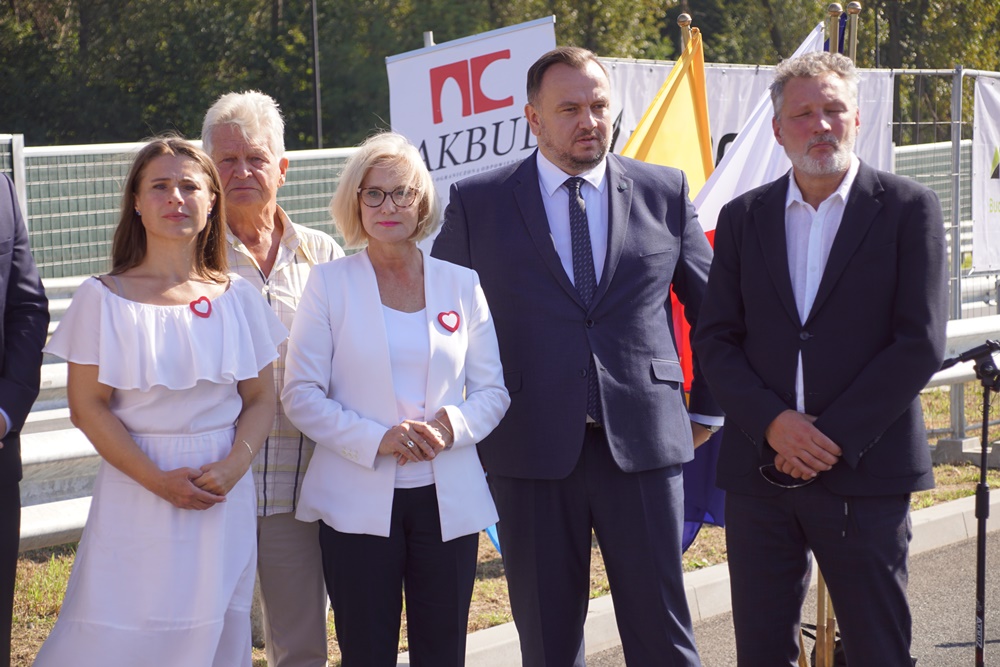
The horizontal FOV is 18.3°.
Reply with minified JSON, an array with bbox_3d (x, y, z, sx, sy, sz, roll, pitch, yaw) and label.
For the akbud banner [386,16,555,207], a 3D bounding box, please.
[{"bbox_3d":[-0.063,-0.254,12.903,0.880,2.000,0.120,-10,-11,34],"label":"akbud banner"}]

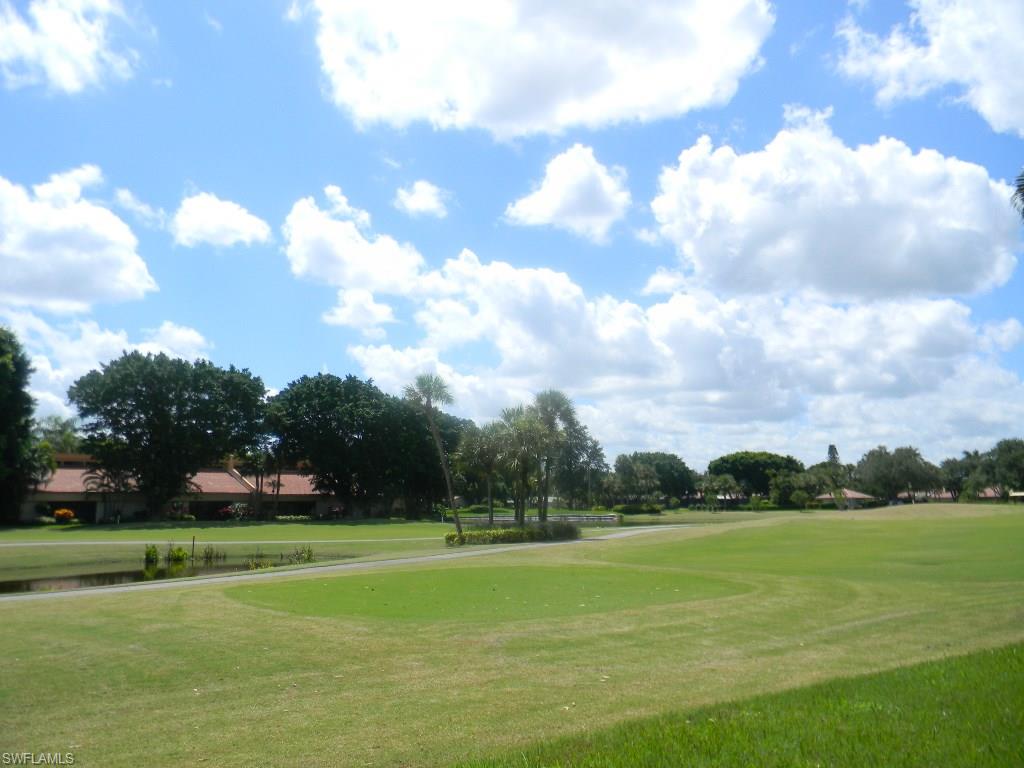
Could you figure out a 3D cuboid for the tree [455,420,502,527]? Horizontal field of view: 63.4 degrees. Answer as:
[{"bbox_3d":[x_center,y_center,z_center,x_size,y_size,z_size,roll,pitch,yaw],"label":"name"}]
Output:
[{"bbox_3d":[-2.050,5.749,50.695,2.940,7.060,3.000,0,-8,0],"label":"tree"}]

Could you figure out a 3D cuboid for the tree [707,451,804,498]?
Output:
[{"bbox_3d":[54.065,20.733,183.911,21.760,11.920,19.000,0,-8,0],"label":"tree"}]

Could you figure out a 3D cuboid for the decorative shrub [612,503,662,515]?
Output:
[{"bbox_3d":[19.779,19.620,130.538,7.880,1.870,3.000,0,-8,0],"label":"decorative shrub"}]

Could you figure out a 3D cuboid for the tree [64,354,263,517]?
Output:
[{"bbox_3d":[-34.985,5.111,84.116,20.110,16.880,17.000,0,-8,0],"label":"tree"}]

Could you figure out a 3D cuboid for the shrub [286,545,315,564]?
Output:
[{"bbox_3d":[-9.272,7.473,36.310,1.230,0.860,1.000,0,-8,0],"label":"shrub"}]

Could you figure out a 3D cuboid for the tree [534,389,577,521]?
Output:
[{"bbox_3d":[2.827,5.041,53.826,2.730,9.580,2.900,0,-8,0],"label":"tree"}]

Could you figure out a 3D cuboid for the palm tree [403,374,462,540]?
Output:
[{"bbox_3d":[-4.501,4.064,46.894,3.170,9.540,3.000,0,-8,0],"label":"palm tree"}]

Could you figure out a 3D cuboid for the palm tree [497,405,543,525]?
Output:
[{"bbox_3d":[0.582,5.256,50.765,2.820,8.050,2.900,0,-8,0],"label":"palm tree"}]

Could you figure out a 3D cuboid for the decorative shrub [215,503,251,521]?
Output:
[{"bbox_3d":[-28.017,12.779,83.028,3.610,1.780,2.200,0,-8,0],"label":"decorative shrub"}]

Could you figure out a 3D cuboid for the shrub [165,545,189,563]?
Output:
[{"bbox_3d":[-15.902,8.034,39.261,1.140,0.840,1.000,0,-8,0],"label":"shrub"}]

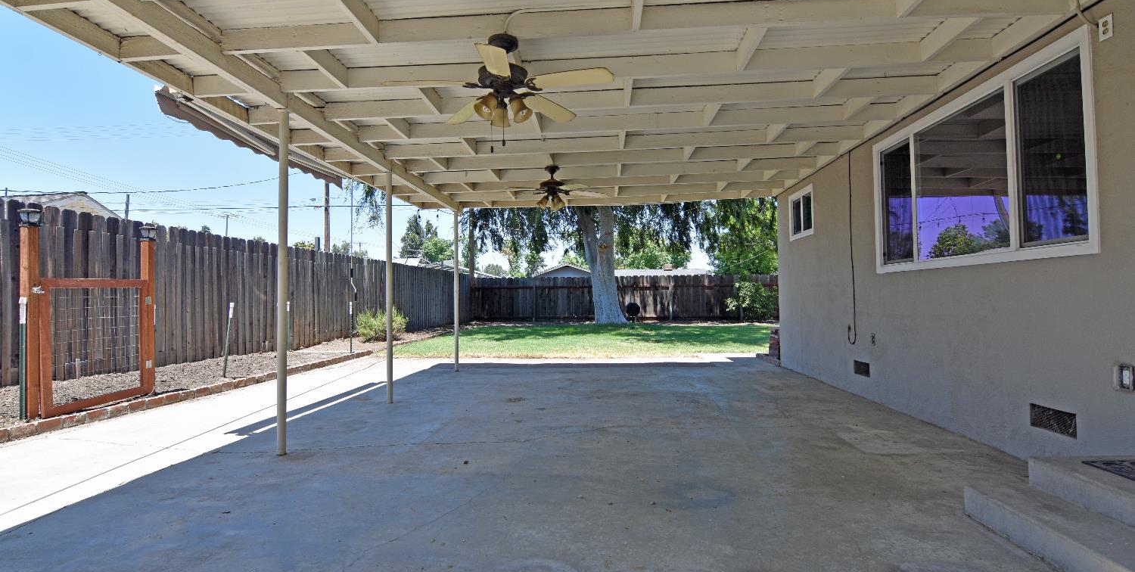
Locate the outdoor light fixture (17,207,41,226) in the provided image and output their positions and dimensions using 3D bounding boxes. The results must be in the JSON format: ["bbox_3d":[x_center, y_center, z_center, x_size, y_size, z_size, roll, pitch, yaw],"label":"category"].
[{"bbox_3d":[-4.986,-0.637,4.672,0.120,0.145,0.120,-1,-2,4],"label":"outdoor light fixture"}]

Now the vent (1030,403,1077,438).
[{"bbox_3d":[2.900,0.799,3.003,0.035,0.135,0.308,-1,-2,4],"label":"vent"}]

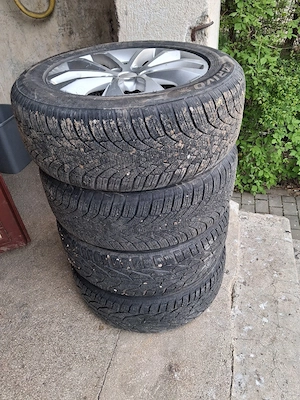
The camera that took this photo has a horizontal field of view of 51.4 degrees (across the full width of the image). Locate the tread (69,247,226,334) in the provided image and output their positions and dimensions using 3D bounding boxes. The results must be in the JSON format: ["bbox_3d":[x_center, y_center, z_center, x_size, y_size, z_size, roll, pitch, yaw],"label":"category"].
[{"bbox_3d":[-0.004,0.252,1.440,0.684,0.241,0.684,-4,39,0],"label":"tread"}]

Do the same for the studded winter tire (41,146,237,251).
[{"bbox_3d":[-0.039,-0.123,1.141,0.688,0.241,0.688,-4,39,0],"label":"studded winter tire"}]

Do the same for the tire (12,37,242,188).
[{"bbox_3d":[-0.061,-0.304,0.985,0.688,0.241,0.688,-4,39,0],"label":"tire"}]

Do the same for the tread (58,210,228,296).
[{"bbox_3d":[-0.029,0.063,1.293,0.684,0.241,0.684,-4,39,0],"label":"tread"}]

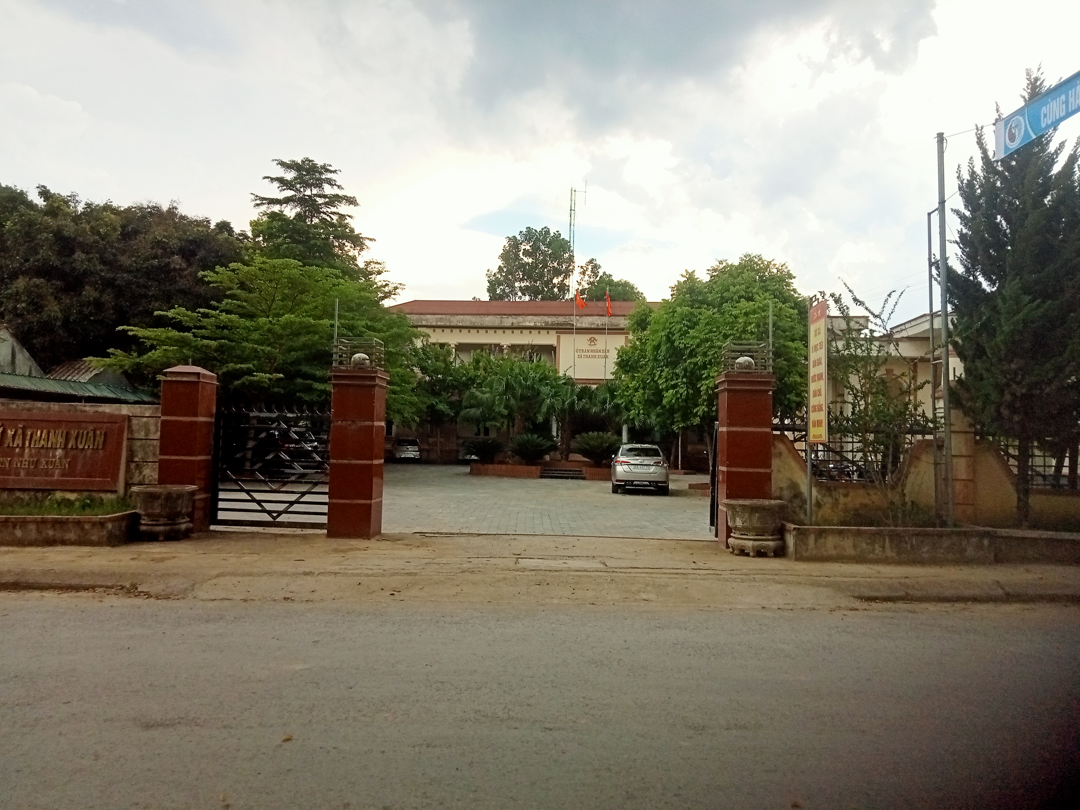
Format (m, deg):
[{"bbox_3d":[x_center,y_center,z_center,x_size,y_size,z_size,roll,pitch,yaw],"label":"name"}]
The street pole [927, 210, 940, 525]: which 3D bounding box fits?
[{"bbox_3d":[5.498,-0.524,12.198,0.060,4.407,0.060,-1,-3,3],"label":"street pole"}]

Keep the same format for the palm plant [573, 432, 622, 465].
[{"bbox_3d":[2.301,1.749,35.125,1.970,1.380,1.970,1,-2,4],"label":"palm plant"}]

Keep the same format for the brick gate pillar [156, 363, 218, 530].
[{"bbox_3d":[-5.689,0.739,14.149,0.650,2.680,0.660,1,-2,4],"label":"brick gate pillar"}]

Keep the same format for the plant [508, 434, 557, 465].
[{"bbox_3d":[-0.281,1.754,35.724,1.970,1.320,1.970,1,-2,4],"label":"plant"}]

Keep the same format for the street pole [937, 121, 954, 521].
[{"bbox_3d":[5.575,-1.069,12.021,0.090,5.443,0.090,0,-3,3],"label":"street pole"}]

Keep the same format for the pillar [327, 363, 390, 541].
[{"bbox_3d":[-2.883,0.793,13.949,0.740,2.660,0.750,1,-2,4],"label":"pillar"}]

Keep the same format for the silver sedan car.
[{"bbox_3d":[3.111,1.980,27.277,1.730,1.475,4.425,1,-2,5],"label":"silver sedan car"}]

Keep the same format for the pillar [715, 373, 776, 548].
[{"bbox_3d":[3.010,0.826,12.844,0.751,2.492,0.804,1,-3,3],"label":"pillar"}]

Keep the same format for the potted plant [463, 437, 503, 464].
[{"bbox_3d":[-2.412,1.948,37.000,1.700,1.150,1.600,1,-3,3],"label":"potted plant"}]

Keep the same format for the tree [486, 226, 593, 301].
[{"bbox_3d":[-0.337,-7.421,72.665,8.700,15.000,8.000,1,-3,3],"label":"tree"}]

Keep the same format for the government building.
[{"bbox_3d":[3.687,-1.629,58.701,32.000,11.000,8.500,1,-2,4],"label":"government building"}]

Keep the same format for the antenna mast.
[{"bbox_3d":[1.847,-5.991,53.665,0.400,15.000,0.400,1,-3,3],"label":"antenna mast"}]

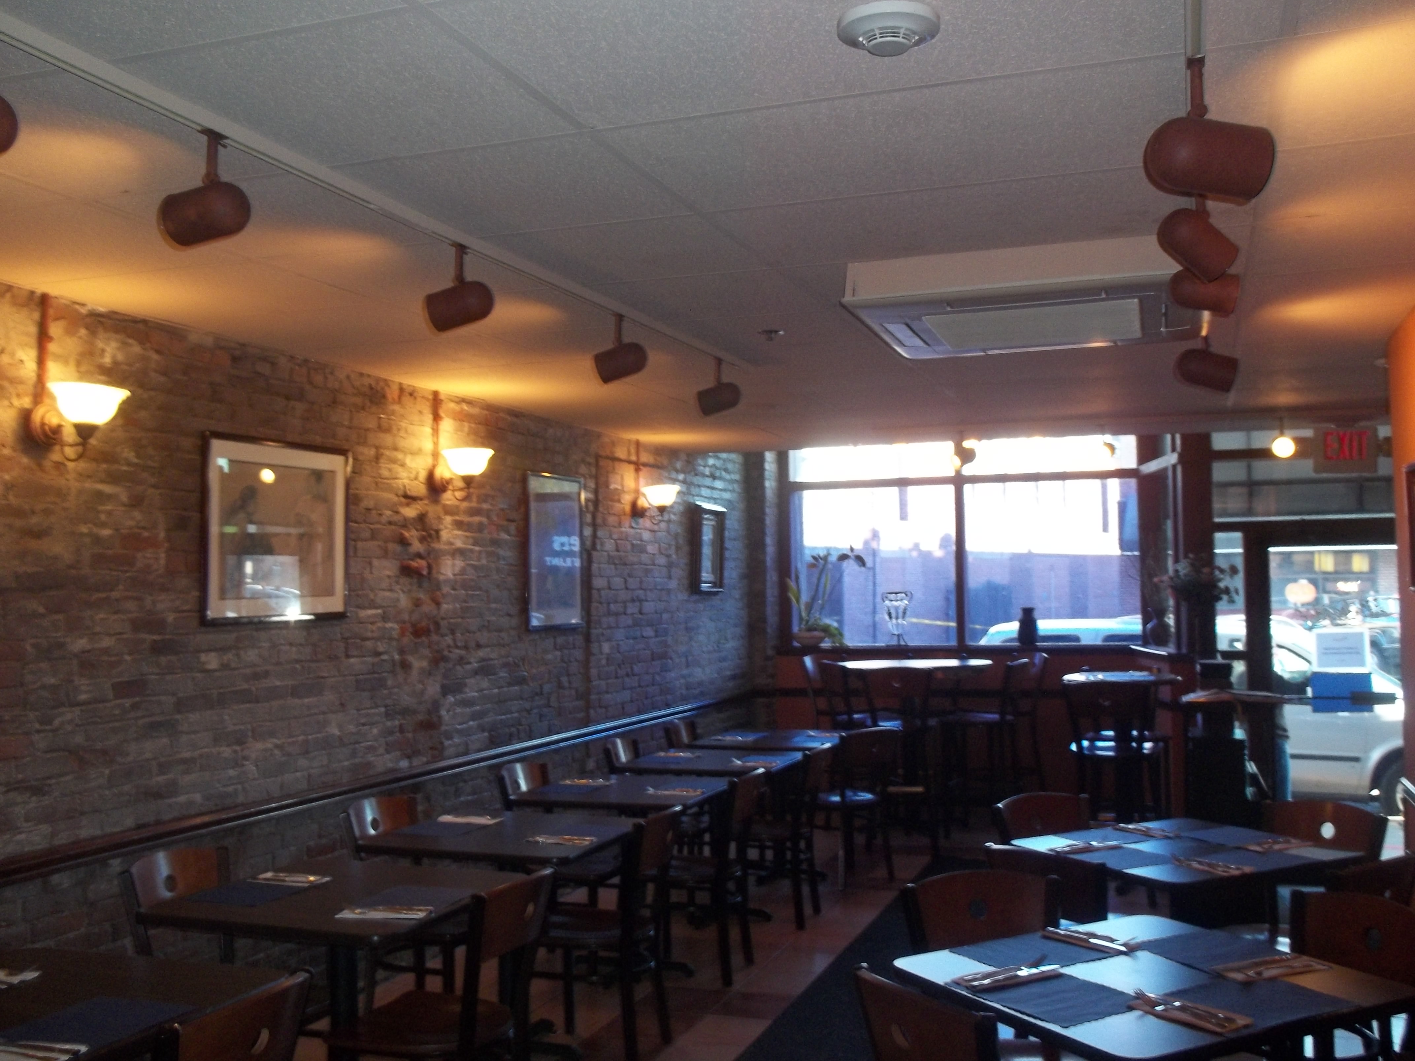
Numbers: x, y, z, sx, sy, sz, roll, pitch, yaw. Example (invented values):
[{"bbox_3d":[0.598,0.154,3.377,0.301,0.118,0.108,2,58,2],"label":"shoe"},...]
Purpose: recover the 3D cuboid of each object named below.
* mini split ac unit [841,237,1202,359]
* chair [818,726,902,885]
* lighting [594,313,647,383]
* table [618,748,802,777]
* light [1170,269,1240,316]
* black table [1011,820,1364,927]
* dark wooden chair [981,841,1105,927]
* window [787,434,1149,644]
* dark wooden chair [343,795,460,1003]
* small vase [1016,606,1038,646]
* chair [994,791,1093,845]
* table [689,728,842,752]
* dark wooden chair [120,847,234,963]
[{"bbox_3d":[0.980,-0.665,3.970,0.950,0.120,0.960,-1,-2,20],"label":"mini split ac unit"},{"bbox_3d":[0.774,1.499,7.427,0.420,0.850,0.450,1,-3,-32],"label":"chair"},{"bbox_3d":[-0.268,-0.564,4.168,0.155,0.215,0.100,-1,-3,13],"label":"lighting"},{"bbox_3d":[0.077,1.517,6.689,0.750,0.760,0.780,-2,-3,20],"label":"table"},{"bbox_3d":[1.256,-0.598,3.402,0.172,0.100,0.100,10,-1,8],"label":"light"},{"bbox_3d":[1.521,1.387,4.275,0.815,0.760,0.765,1,-3,-29],"label":"black table"},{"bbox_3d":[1.135,1.345,4.026,0.500,0.830,0.430,2,-3,-42],"label":"dark wooden chair"},{"bbox_3d":[1.801,0.100,9.724,2.500,1.480,0.100,-2,-3,20],"label":"window"},{"bbox_3d":[-0.957,1.389,4.763,0.500,0.830,0.430,-2,-3,20],"label":"dark wooden chair"},{"bbox_3d":[2.285,0.683,9.630,0.135,0.275,0.135,-2,-3,20],"label":"small vase"},{"bbox_3d":[1.309,1.354,4.548,0.430,0.830,0.500,1,-3,-31],"label":"chair"},{"bbox_3d":[0.347,1.530,7.469,0.760,0.750,0.770,-1,-2,20],"label":"table"},{"bbox_3d":[-1.318,1.347,3.783,0.500,0.830,0.430,-1,-3,24],"label":"dark wooden chair"}]

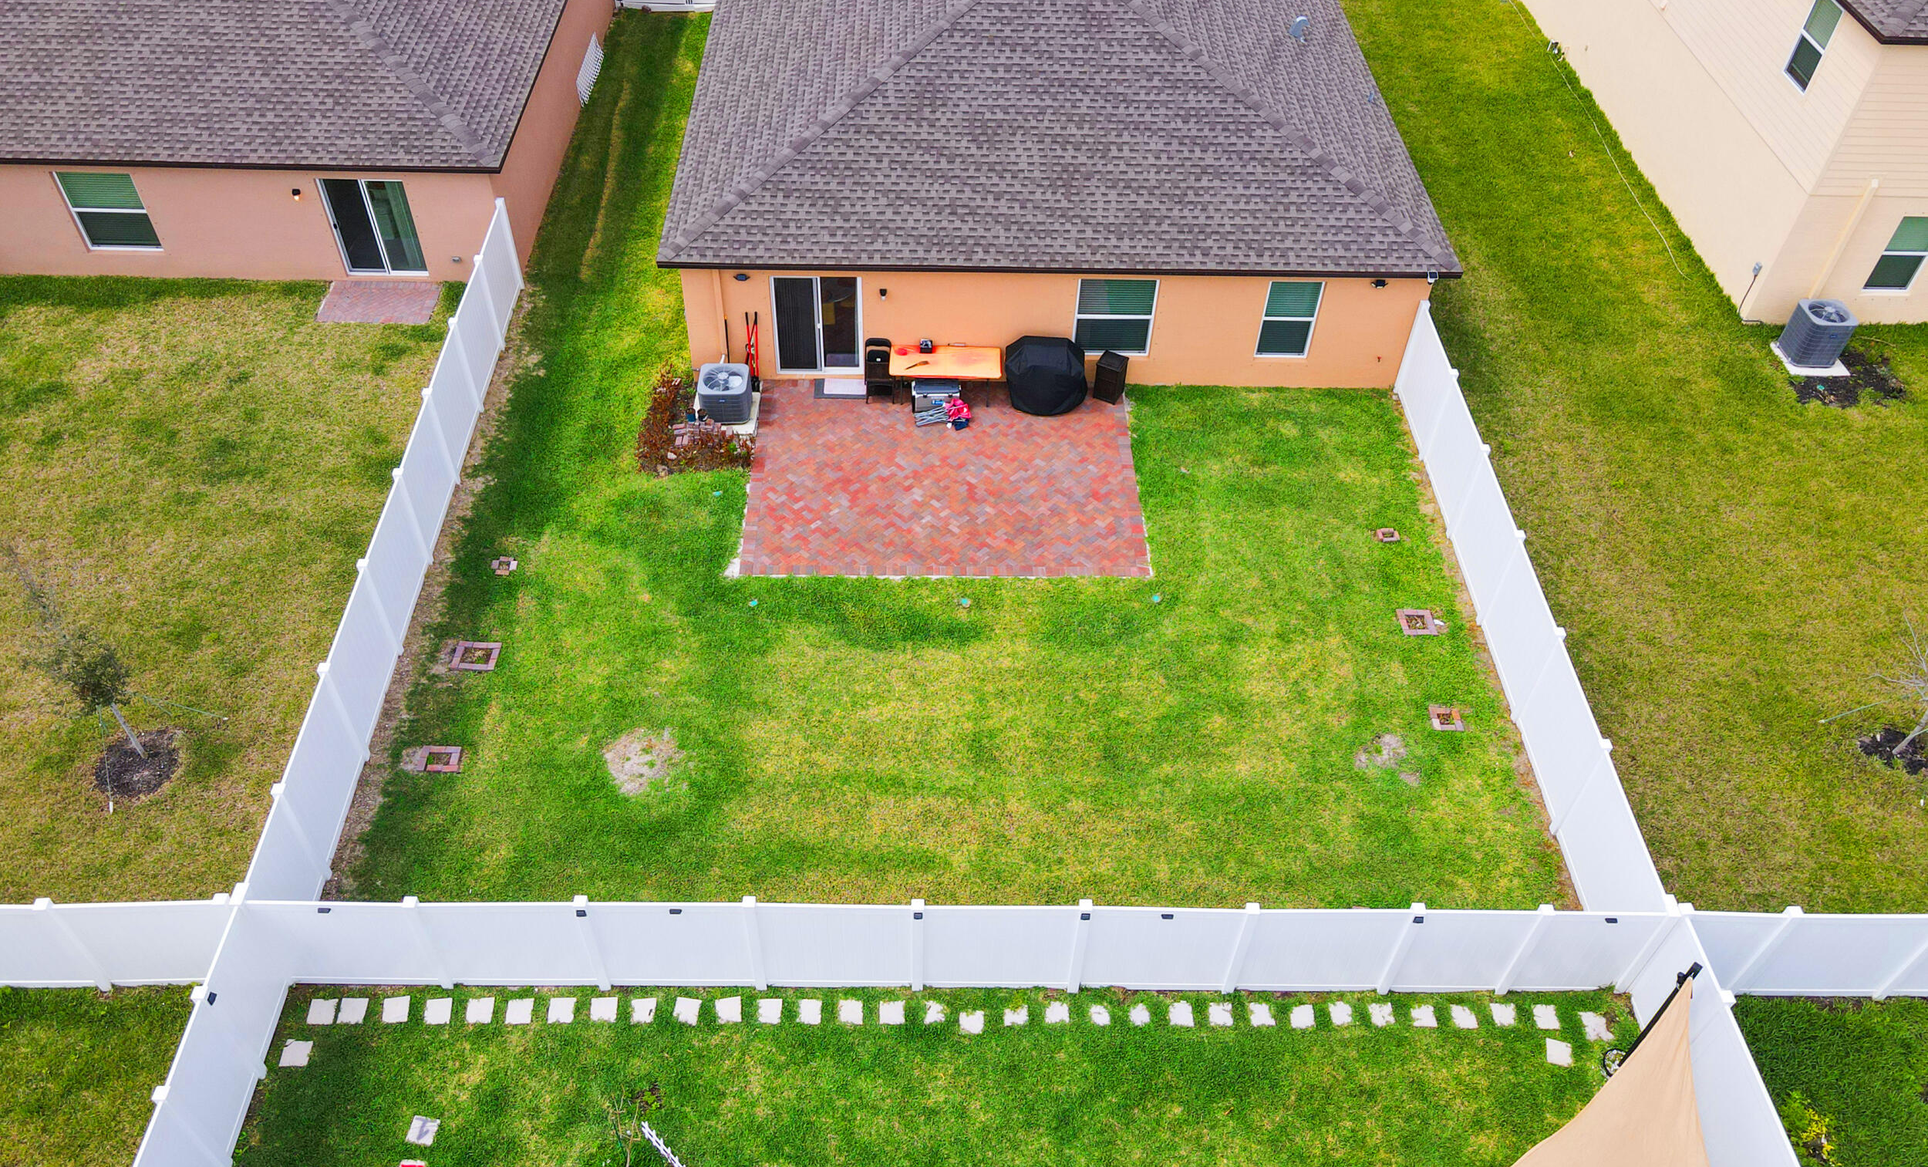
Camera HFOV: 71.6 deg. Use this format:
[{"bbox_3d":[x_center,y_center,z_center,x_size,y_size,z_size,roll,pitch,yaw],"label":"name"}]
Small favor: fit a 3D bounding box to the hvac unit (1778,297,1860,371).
[{"bbox_3d":[15.618,-4.554,24.481,0.769,0.950,0.769,1,46,-1],"label":"hvac unit"}]

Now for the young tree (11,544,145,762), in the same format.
[{"bbox_3d":[-10.954,0.966,16.458,1.150,3.800,1.150,1,46,-1],"label":"young tree"}]

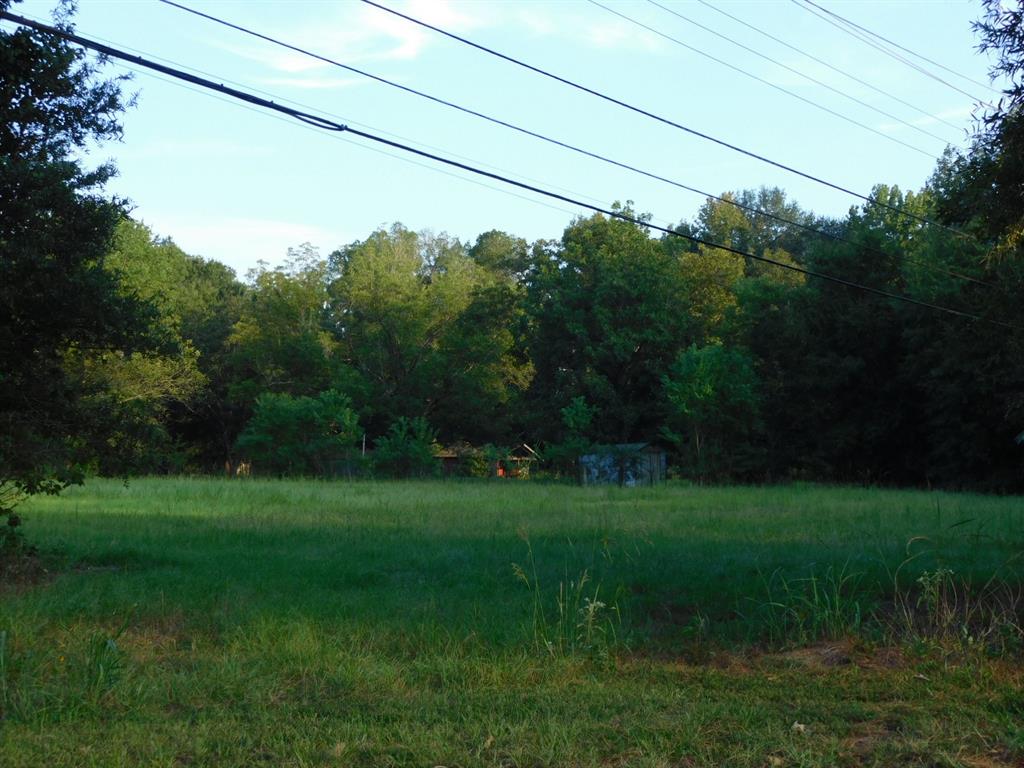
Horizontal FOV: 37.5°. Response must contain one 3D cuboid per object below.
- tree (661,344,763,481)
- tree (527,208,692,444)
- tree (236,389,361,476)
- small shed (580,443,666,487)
[{"bbox_3d":[9.653,1.524,73.000,4.935,6.871,4.600,0,-3,0],"label":"tree"},{"bbox_3d":[5.170,-1.988,80.000,8.696,14.582,8.400,0,-3,0],"label":"tree"},{"bbox_3d":[-11.179,2.592,79.000,6.388,4.713,5.300,0,-3,0],"label":"tree"},{"bbox_3d":[5.247,3.882,71.000,3.400,2.200,2.400,-2,-3,35],"label":"small shed"}]

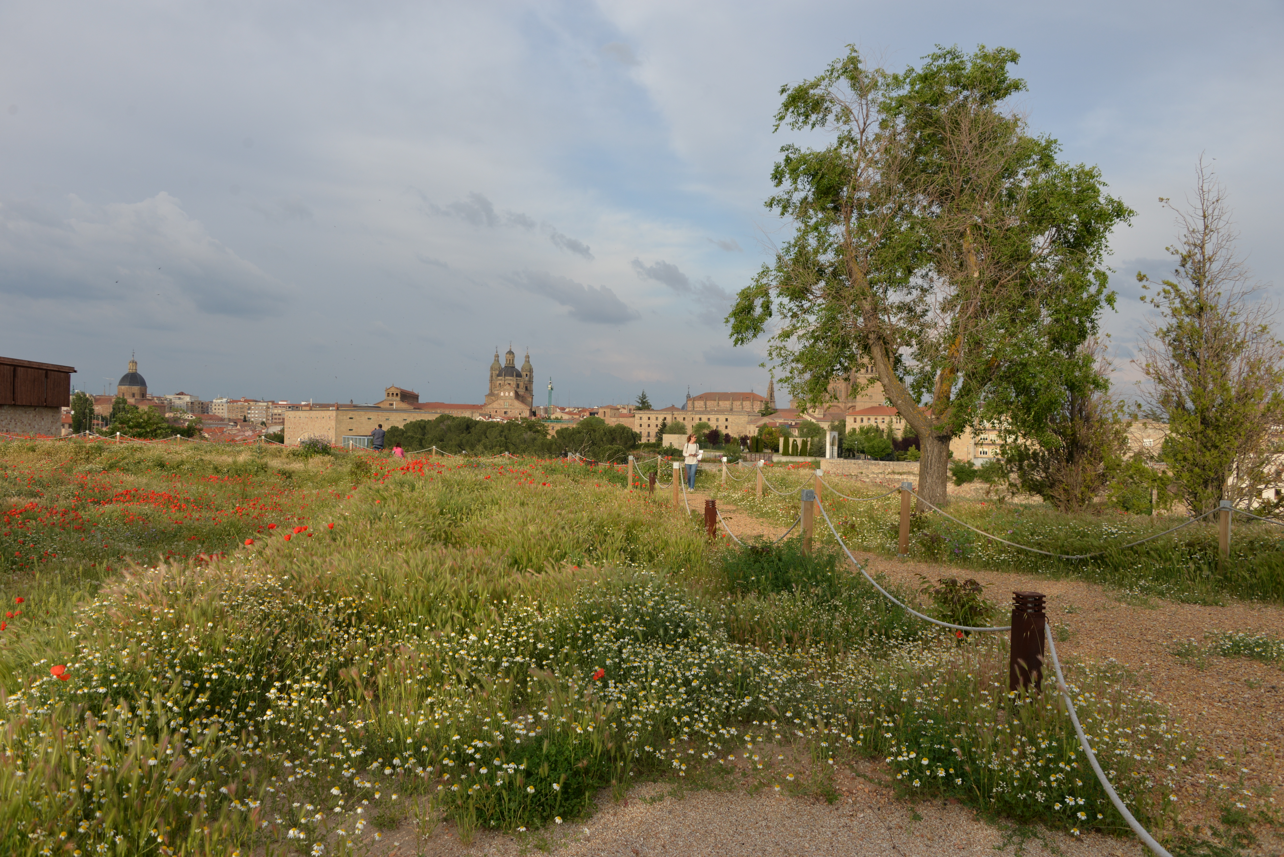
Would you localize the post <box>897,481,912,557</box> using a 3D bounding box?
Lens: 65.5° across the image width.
[{"bbox_3d":[3.335,1.154,12.700,0.105,0.965,0.105,1,0,-24],"label":"post"}]

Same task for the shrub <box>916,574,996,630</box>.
[{"bbox_3d":[2.463,1.383,7.800,0.620,0.470,0.560,1,0,0],"label":"shrub"}]

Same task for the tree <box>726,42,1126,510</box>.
[{"bbox_3d":[6.473,-3.379,22.500,9.000,10.500,8.300,1,0,0],"label":"tree"}]

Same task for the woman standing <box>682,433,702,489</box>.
[{"bbox_3d":[1.412,0.966,28.700,0.520,1.640,0.380,1,0,-5],"label":"woman standing"}]

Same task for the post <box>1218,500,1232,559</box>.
[{"bbox_3d":[6.185,1.240,10.600,0.105,0.930,0.105,1,0,-44],"label":"post"}]

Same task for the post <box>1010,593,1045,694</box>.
[{"bbox_3d":[2.220,1.268,5.750,0.145,0.670,0.145,1,0,-13],"label":"post"}]

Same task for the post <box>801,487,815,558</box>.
[{"bbox_3d":[1.640,1.069,9.900,0.105,0.940,0.105,1,0,-5],"label":"post"}]

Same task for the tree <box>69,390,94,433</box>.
[{"bbox_3d":[-106.563,-2.576,190.000,4.600,9.500,4.600,1,0,0],"label":"tree"}]

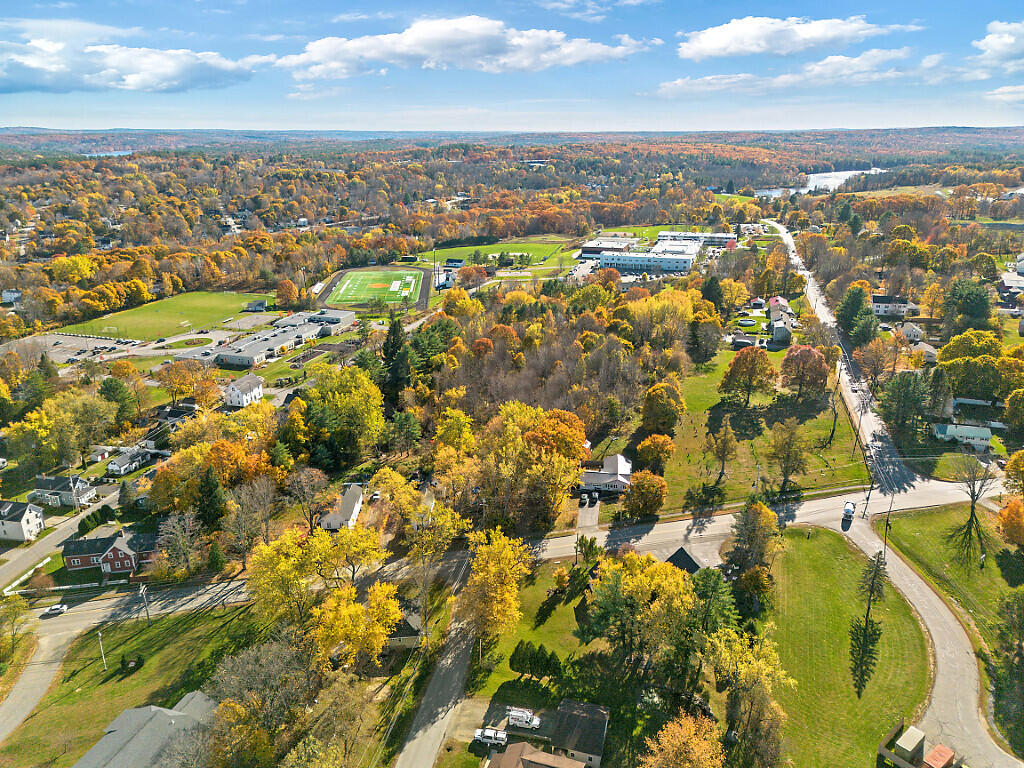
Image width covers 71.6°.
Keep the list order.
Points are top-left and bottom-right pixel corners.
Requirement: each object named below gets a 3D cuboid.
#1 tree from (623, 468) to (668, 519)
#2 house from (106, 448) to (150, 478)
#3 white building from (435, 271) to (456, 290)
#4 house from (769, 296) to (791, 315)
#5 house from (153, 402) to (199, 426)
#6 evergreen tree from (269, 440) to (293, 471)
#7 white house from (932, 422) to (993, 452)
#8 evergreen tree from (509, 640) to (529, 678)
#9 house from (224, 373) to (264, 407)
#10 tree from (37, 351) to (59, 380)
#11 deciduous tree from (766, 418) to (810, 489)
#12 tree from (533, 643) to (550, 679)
[{"bbox_3d":[41.855,34.661,220.003,13.500,15.300,13.500,0,20,0],"label":"tree"},{"bbox_3d":[-132.310,26.160,245.320,6.200,4.910,12.610,6,21,17],"label":"house"},{"bbox_3d":[-50.067,-78.994,545.345,14.000,8.000,22.000,-1,20,-3],"label":"white building"},{"bbox_3d":[142.520,-42.210,379.640,8.640,6.800,17.820,6,20,15],"label":"house"},{"bbox_3d":[-138.793,12.798,294.498,14.500,5.800,11.500,6,21,16],"label":"house"},{"bbox_3d":[-80.870,25.777,247.978,8.000,13.000,8.000,0,20,0],"label":"evergreen tree"},{"bbox_3d":[152.990,17.000,242.370,17.000,6.000,7.800,3,20,10],"label":"white house"},{"bbox_3d":[1.600,53.860,140.850,3.800,7.400,3.800,0,20,0],"label":"evergreen tree"},{"bbox_3d":[-114.530,2.360,303.400,9.130,10.440,13.050,6,21,17],"label":"house"},{"bbox_3d":[-222.164,-7.552,339.497,9.000,13.500,9.000,0,20,0],"label":"tree"},{"bbox_3d":[82.730,20.940,211.940,11.500,21.300,11.500,0,20,0],"label":"deciduous tree"},{"bbox_3d":[6.018,55.718,144.135,3.652,7.828,3.652,0,20,0],"label":"tree"}]

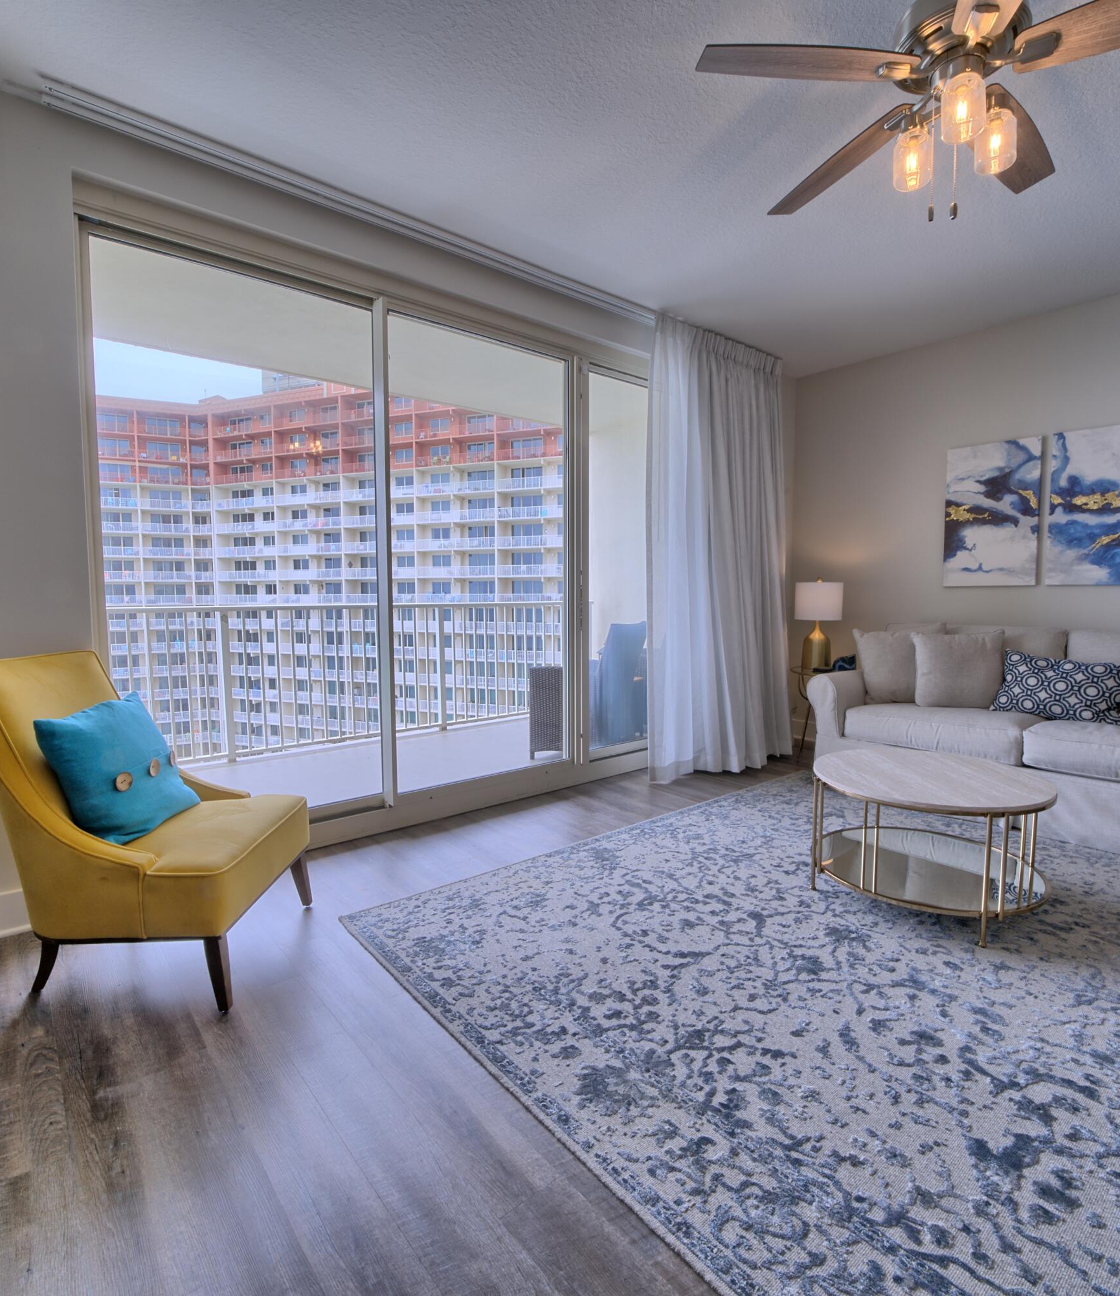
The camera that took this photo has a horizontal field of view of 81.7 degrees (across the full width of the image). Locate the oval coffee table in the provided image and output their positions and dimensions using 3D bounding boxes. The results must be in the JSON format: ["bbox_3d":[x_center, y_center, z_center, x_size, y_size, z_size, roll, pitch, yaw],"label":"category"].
[{"bbox_3d":[1.407,0.704,2.501,0.800,0.443,0.800,-4,6,-39],"label":"oval coffee table"}]

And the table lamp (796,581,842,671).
[{"bbox_3d":[1.792,-0.156,4.486,0.335,0.652,0.335,-4,6,-39],"label":"table lamp"}]

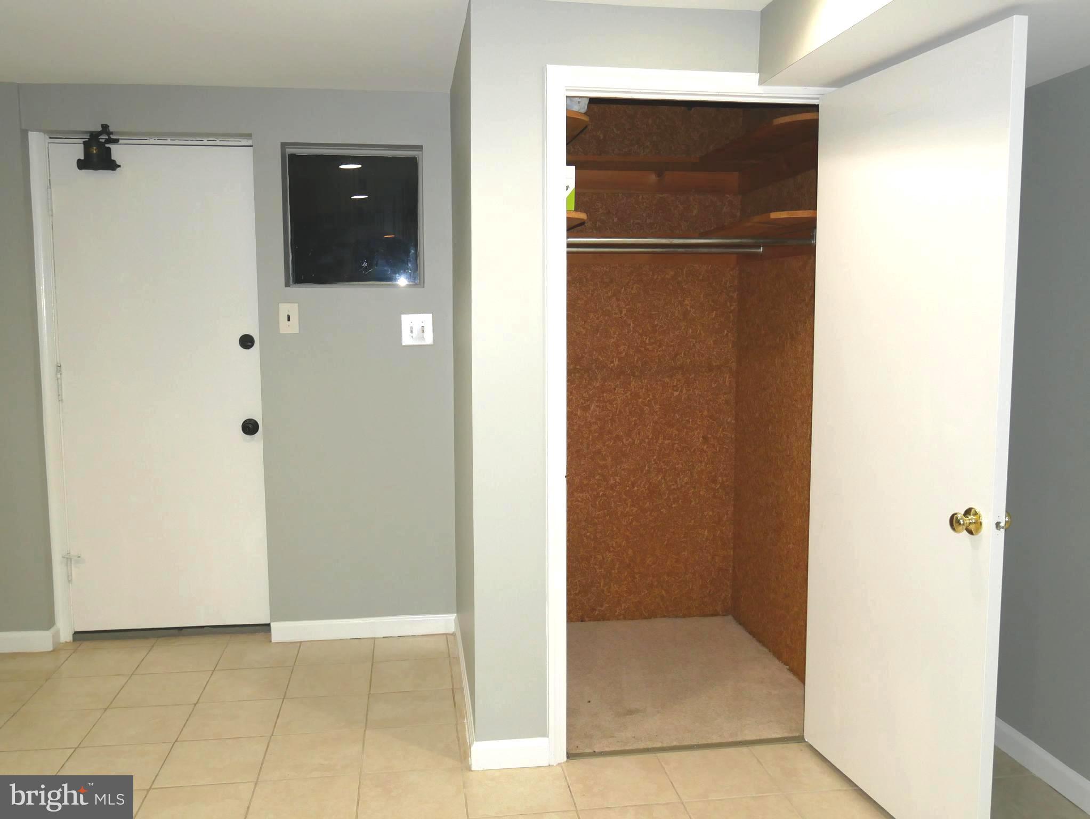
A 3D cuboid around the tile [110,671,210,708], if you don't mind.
[{"bbox_3d":[-1.430,1.048,3.538,0.302,0.010,0.302,-1,6,-8],"label":"tile"}]

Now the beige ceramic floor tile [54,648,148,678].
[{"bbox_3d":[-1.766,1.016,3.780,0.303,0.010,0.313,-1,6,-8],"label":"beige ceramic floor tile"}]

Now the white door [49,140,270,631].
[{"bbox_3d":[-1.587,-0.072,3.968,0.816,2.019,0.045,-1,6,-8],"label":"white door"}]

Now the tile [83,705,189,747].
[{"bbox_3d":[-1.376,1.076,3.208,0.303,0.010,0.295,-1,6,-8],"label":"tile"}]

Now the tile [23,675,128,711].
[{"bbox_3d":[-1.715,1.045,3.460,0.300,0.010,0.300,-1,6,-8],"label":"tile"}]

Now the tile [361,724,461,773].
[{"bbox_3d":[-0.426,1.087,3.028,0.300,0.010,0.300,-1,6,-8],"label":"tile"}]

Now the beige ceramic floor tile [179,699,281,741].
[{"bbox_3d":[-1.083,1.077,3.279,0.302,0.010,0.302,-1,6,-8],"label":"beige ceramic floor tile"}]

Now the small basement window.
[{"bbox_3d":[-0.788,-0.796,3.922,0.560,0.575,0.120,-1,6,-8],"label":"small basement window"}]

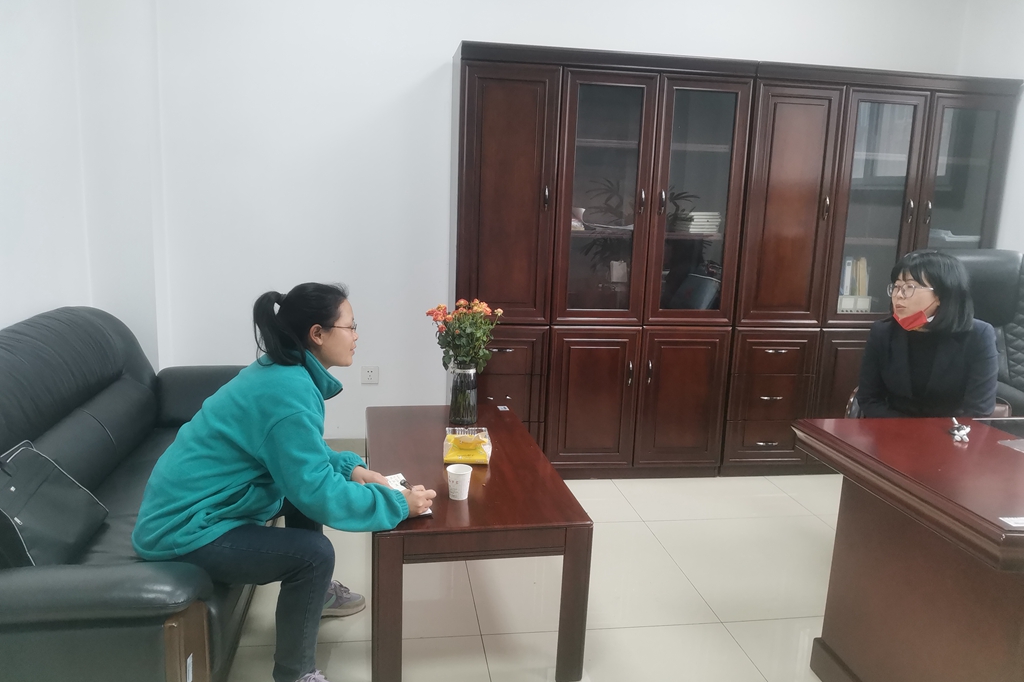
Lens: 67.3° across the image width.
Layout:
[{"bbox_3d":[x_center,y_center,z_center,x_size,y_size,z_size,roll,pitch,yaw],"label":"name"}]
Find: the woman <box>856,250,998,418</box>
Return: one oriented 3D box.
[{"bbox_3d":[1.315,0.317,2.597,0.490,1.230,0.720,10,13,37],"label":"woman"}]

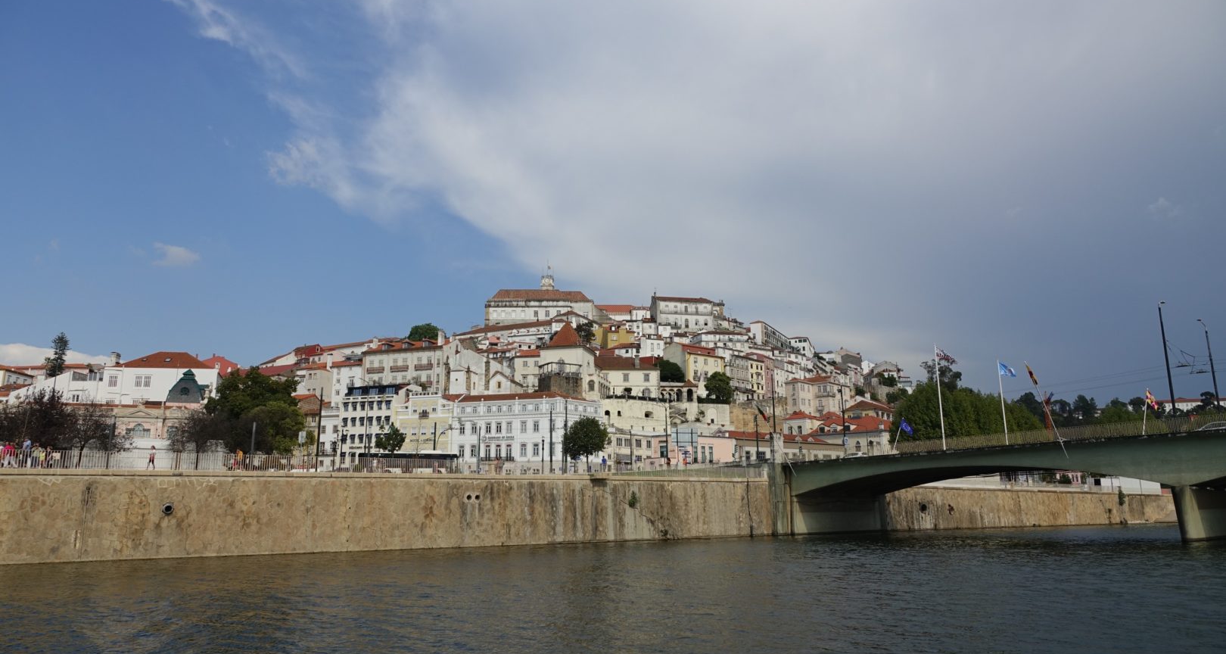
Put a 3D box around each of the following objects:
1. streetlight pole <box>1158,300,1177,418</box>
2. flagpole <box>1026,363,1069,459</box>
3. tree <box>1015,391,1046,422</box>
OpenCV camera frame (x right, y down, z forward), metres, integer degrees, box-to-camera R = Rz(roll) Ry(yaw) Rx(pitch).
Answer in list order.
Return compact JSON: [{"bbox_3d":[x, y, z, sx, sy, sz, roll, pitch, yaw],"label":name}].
[{"bbox_3d":[43.453,3.076,63.604,0.400,10.650,2.500,-12,-16,43],"label":"streetlight pole"},{"bbox_3d":[33.512,6.463,63.056,0.400,8.749,0.400,-25,10,17],"label":"flagpole"},{"bbox_3d":[214.356,41.857,420.000,15.500,16.500,15.000,-6,-13,26],"label":"tree"}]

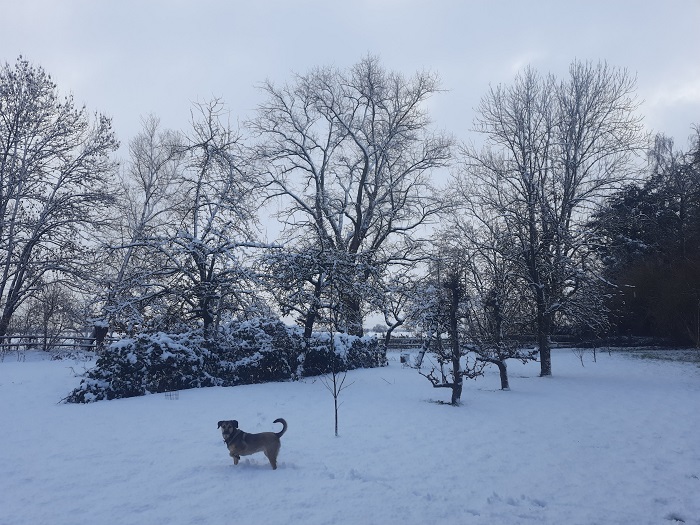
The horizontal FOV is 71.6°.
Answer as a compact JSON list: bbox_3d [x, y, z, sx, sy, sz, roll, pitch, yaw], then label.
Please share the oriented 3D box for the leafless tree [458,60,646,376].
[{"bbox_3d":[7.400,-1.900,17.800,6.900,11.900,6.300,0,-8,0],"label":"leafless tree"}]

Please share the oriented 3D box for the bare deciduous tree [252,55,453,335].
[{"bbox_3d":[0.150,-3.900,30.000,12.400,19.200,11.000,0,-8,0],"label":"bare deciduous tree"}]

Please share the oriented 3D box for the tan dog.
[{"bbox_3d":[-1.110,2.050,5.450,0.790,0.580,0.260,-2,-8,11],"label":"tan dog"}]

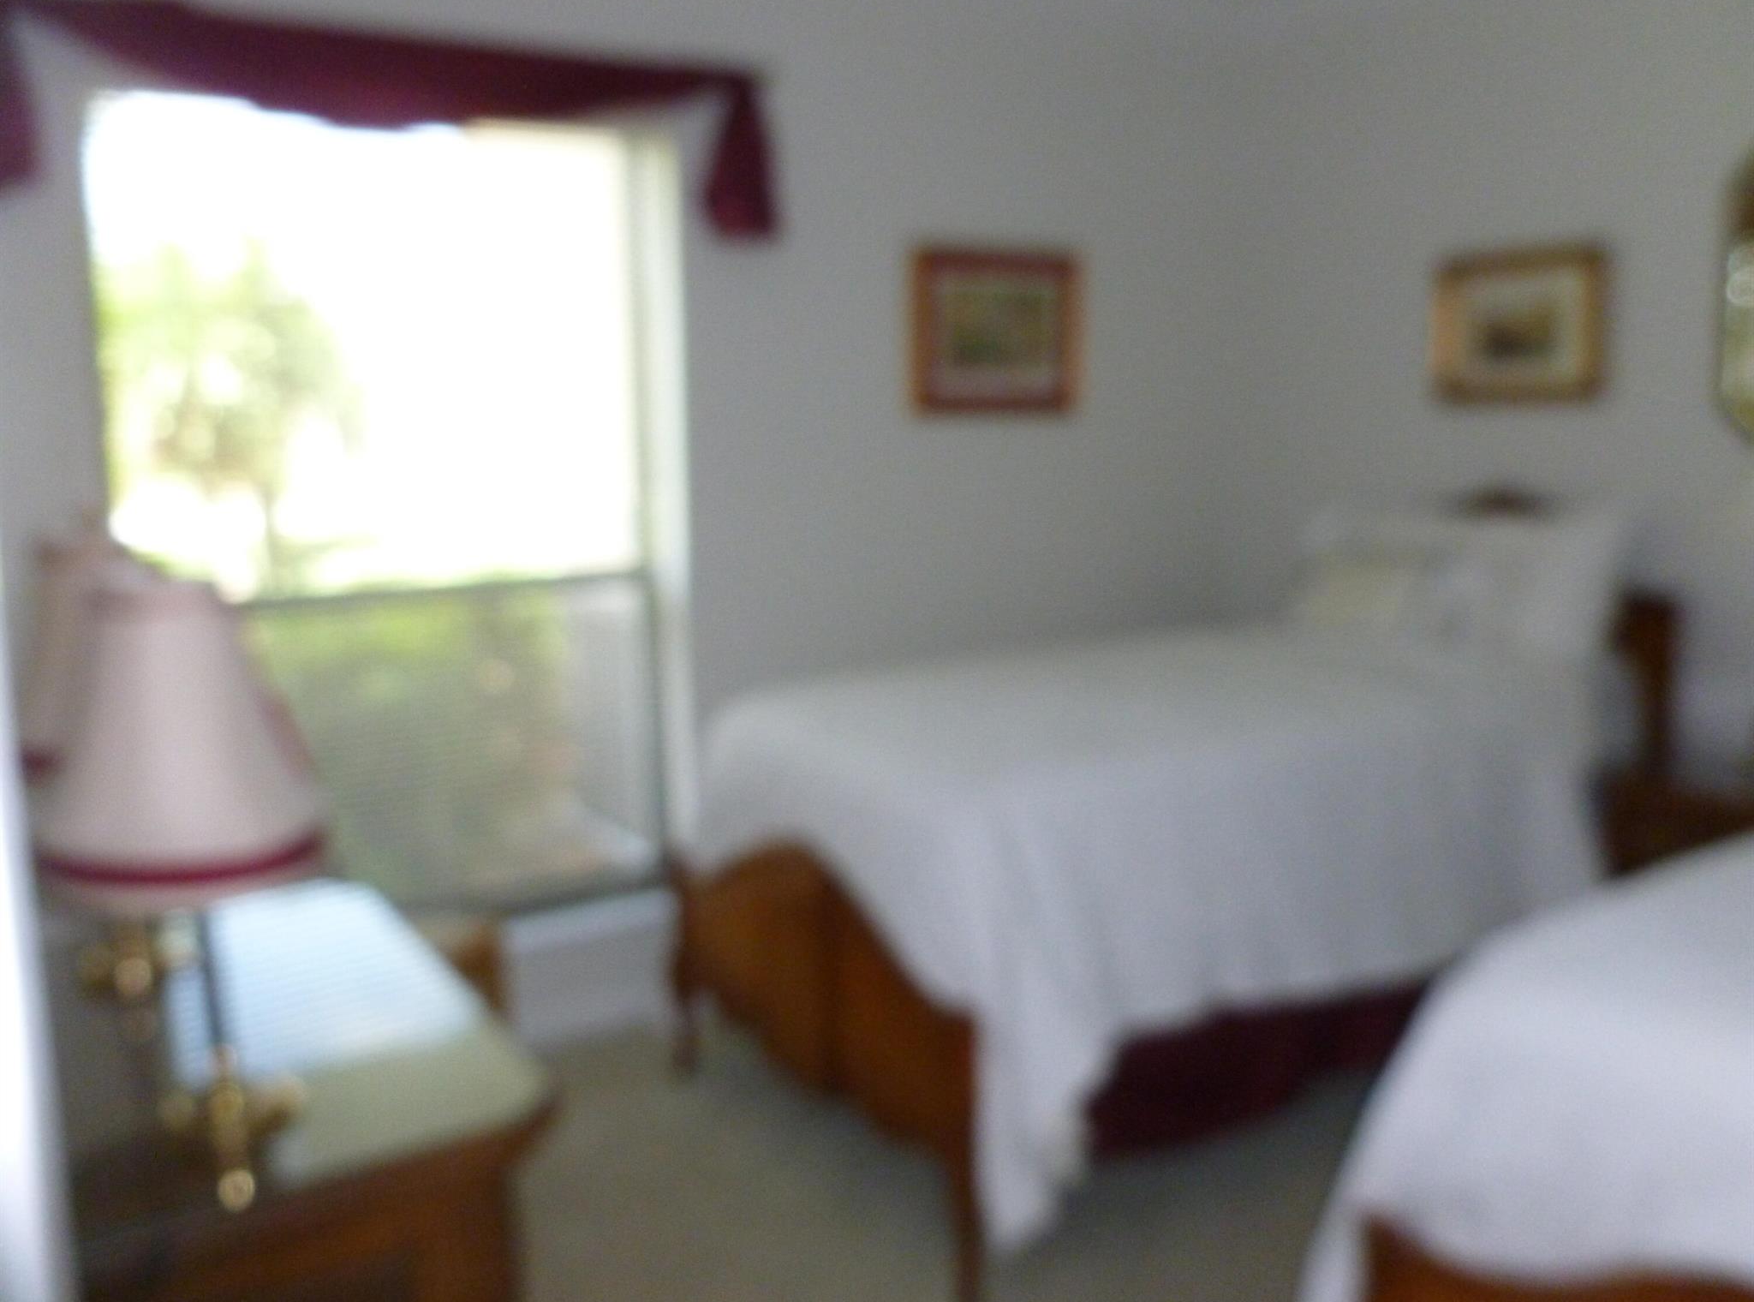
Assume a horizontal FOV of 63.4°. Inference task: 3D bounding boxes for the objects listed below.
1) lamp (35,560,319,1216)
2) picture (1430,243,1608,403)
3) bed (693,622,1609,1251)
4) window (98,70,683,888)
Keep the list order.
[{"bbox_3d":[-0.669,0.215,1.379,0.250,0.572,0.250,-6,11,-33],"label":"lamp"},{"bbox_3d":[1.512,-0.756,3.364,0.031,0.339,0.420,-6,11,-33],"label":"picture"},{"bbox_3d":[0.589,0.428,3.025,1.690,0.717,1.079,-6,11,-33],"label":"bed"},{"bbox_3d":[-0.969,-0.253,3.011,1.150,1.697,0.142,-6,11,-33],"label":"window"}]

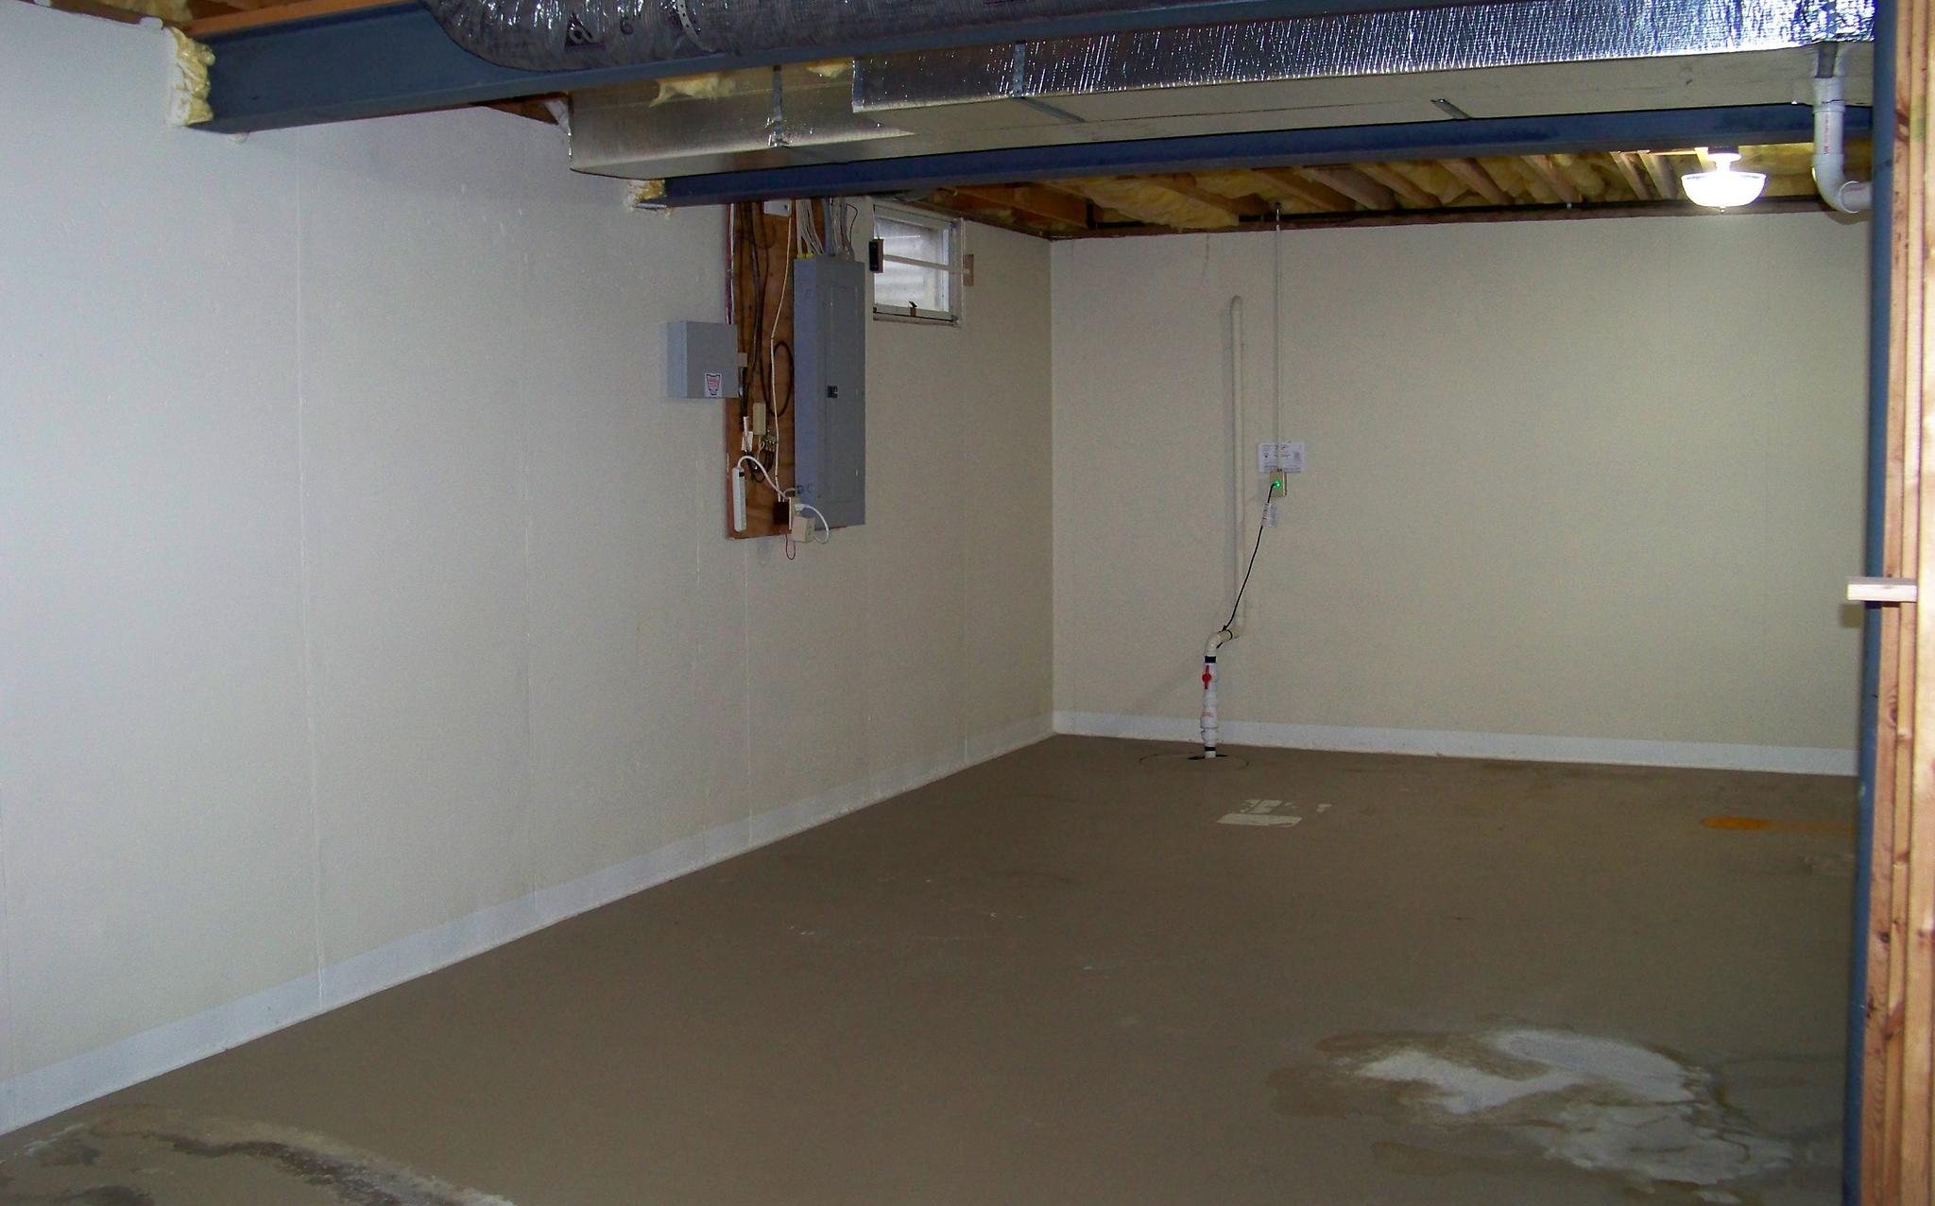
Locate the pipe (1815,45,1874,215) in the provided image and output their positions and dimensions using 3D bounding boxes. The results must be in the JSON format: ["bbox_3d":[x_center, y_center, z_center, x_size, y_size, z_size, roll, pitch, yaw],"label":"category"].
[{"bbox_3d":[1.814,-0.963,3.793,0.148,0.343,0.151,2,5,24],"label":"pipe"}]

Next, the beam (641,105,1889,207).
[{"bbox_3d":[0.547,-1.272,4.957,3.439,0.203,0.144,2,5,24],"label":"beam"}]

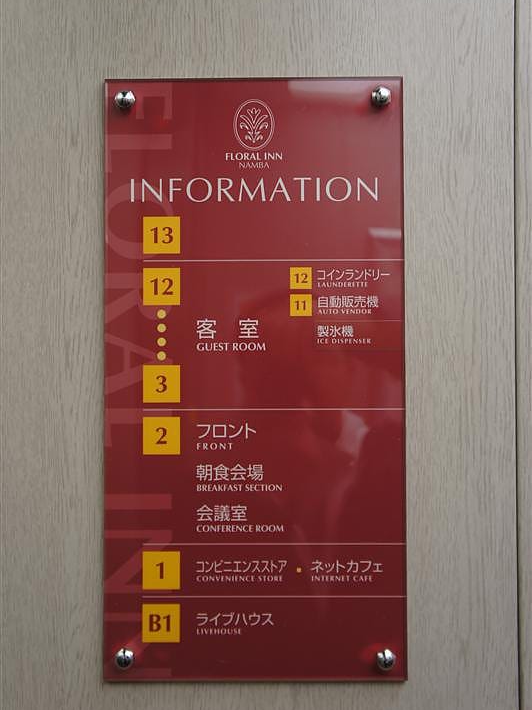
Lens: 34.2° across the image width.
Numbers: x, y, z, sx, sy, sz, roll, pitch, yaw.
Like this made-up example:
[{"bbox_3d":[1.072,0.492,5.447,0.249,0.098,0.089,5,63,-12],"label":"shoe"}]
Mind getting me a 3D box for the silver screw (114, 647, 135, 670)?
[{"bbox_3d":[-0.092,0.198,0.566,0.013,0.013,0.010,0,-1,0],"label":"silver screw"}]

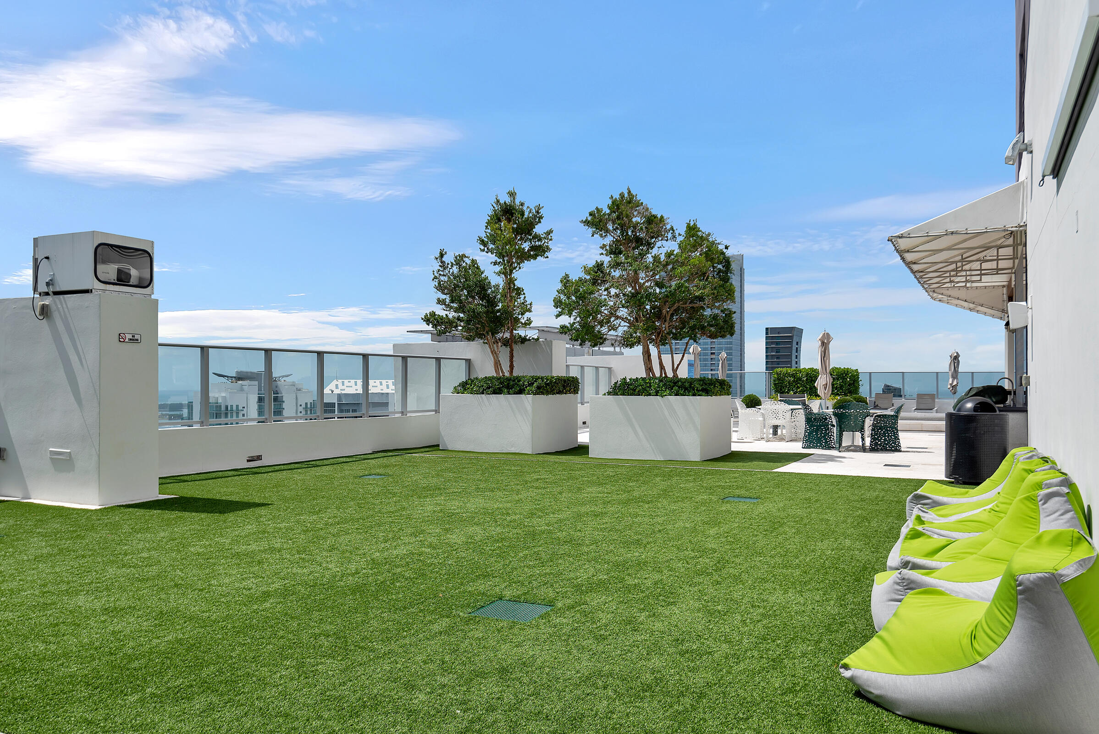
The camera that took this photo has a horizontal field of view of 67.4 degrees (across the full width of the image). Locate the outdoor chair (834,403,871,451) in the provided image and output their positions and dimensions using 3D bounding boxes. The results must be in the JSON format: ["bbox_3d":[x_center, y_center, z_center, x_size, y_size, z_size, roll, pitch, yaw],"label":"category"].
[{"bbox_3d":[5.160,1.030,14.080,0.620,0.820,0.570,0,-1,15],"label":"outdoor chair"}]

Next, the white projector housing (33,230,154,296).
[{"bbox_3d":[-4.596,-0.974,8.342,0.900,0.600,0.670,0,-1,26],"label":"white projector housing"}]

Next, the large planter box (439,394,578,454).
[{"bbox_3d":[-0.701,0.997,15.104,1.853,0.973,1.833,-1,-1,27],"label":"large planter box"}]

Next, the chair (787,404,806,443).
[{"bbox_3d":[5.354,1.121,17.236,0.584,0.816,0.604,-1,-1,27],"label":"chair"}]

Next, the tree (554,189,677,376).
[{"bbox_3d":[1.098,-1.176,13.728,1.964,3.343,1.762,0,-1,5],"label":"tree"}]

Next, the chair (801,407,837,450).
[{"bbox_3d":[4.955,1.074,15.110,0.584,0.816,0.604,-1,-1,29],"label":"chair"}]

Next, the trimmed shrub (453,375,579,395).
[{"bbox_3d":[-0.620,0.348,15.078,1.692,0.398,1.752,-1,-1,27],"label":"trimmed shrub"}]

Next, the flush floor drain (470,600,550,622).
[{"bbox_3d":[-0.191,1.250,4.203,0.305,0.020,0.305,0,-1,26],"label":"flush floor drain"}]

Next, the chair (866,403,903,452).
[{"bbox_3d":[6.000,1.064,14.641,0.584,0.816,0.604,-1,-1,23],"label":"chair"}]

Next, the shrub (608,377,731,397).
[{"bbox_3d":[1.951,0.335,13.628,1.672,0.357,1.752,-1,-1,27],"label":"shrub"}]

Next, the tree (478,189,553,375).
[{"bbox_3d":[-0.605,-1.440,14.650,1.350,3.450,1.350,0,-1,0],"label":"tree"}]

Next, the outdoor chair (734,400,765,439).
[{"bbox_3d":[4.190,1.088,17.150,0.570,0.820,0.620,0,-1,22],"label":"outdoor chair"}]

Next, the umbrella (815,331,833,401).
[{"bbox_3d":[6.109,0.343,18.300,0.400,2.360,0.400,0,-1,26],"label":"umbrella"}]

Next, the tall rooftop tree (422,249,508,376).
[{"bbox_3d":[-1.550,-0.782,15.130,1.490,2.618,1.359,0,-1,-6],"label":"tall rooftop tree"}]

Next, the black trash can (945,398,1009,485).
[{"bbox_3d":[5.040,0.860,9.730,0.730,0.990,0.730,0,-1,0],"label":"black trash can"}]

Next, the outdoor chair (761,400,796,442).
[{"bbox_3d":[4.620,1.079,16.650,0.620,0.820,0.570,0,-1,23],"label":"outdoor chair"}]

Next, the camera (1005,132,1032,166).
[{"bbox_3d":[5.647,-2.624,9.919,0.272,0.383,0.252,-1,-1,27],"label":"camera"}]

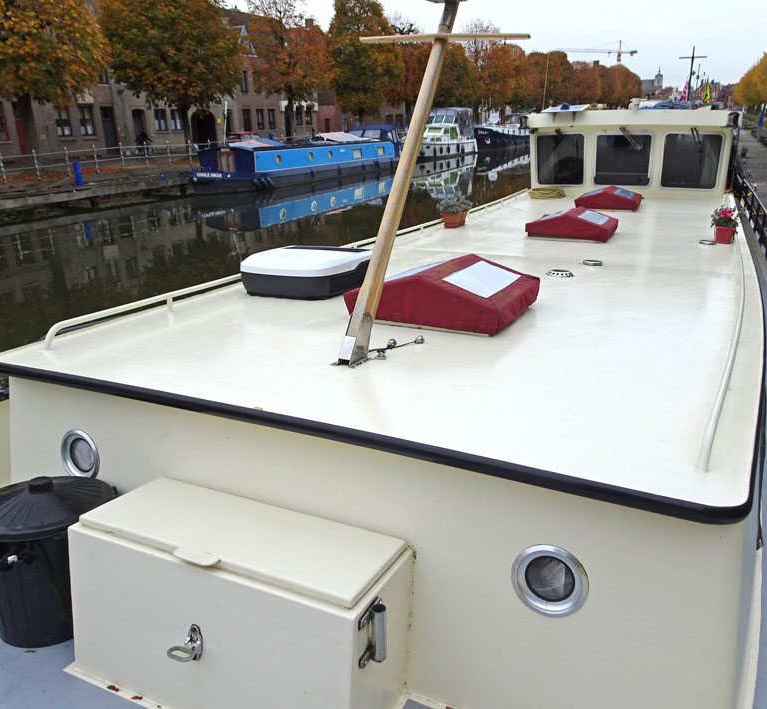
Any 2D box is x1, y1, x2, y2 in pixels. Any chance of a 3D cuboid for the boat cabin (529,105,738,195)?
[{"bbox_3d":[5.053,-4.118,13.104,3.654,1.549,3.000,8,22,25],"label":"boat cabin"}]

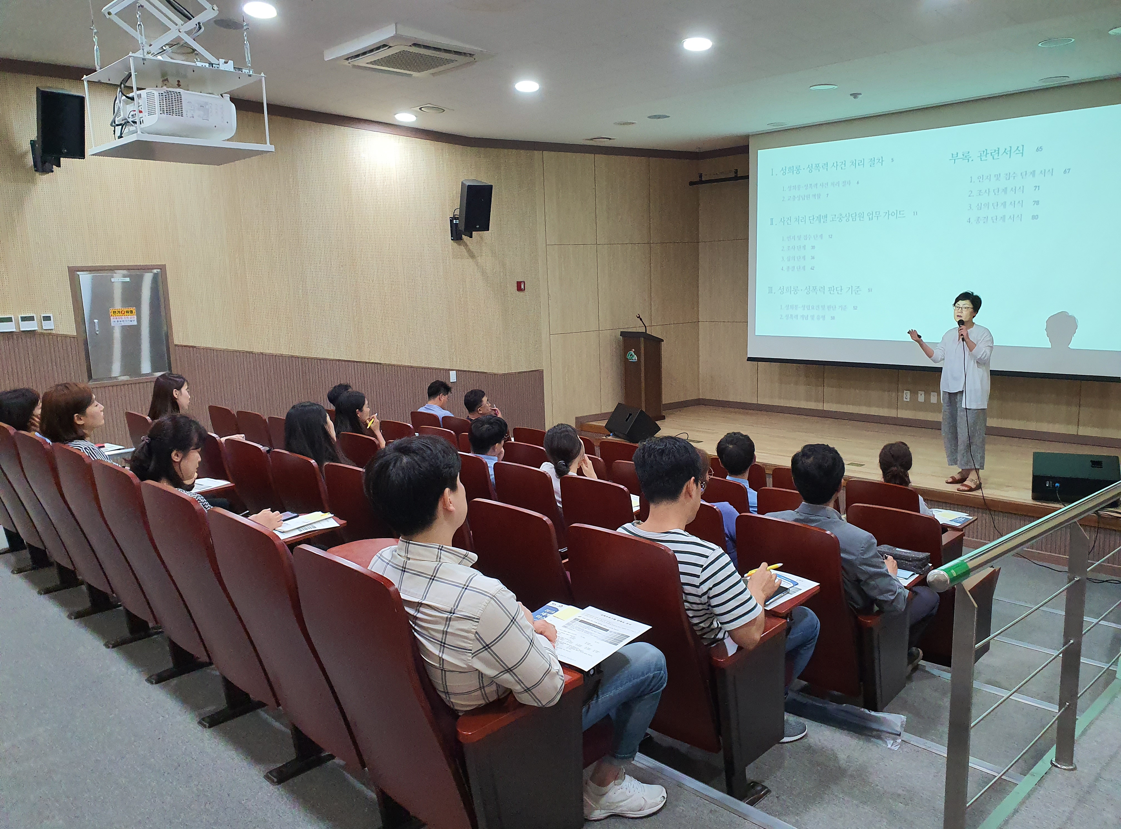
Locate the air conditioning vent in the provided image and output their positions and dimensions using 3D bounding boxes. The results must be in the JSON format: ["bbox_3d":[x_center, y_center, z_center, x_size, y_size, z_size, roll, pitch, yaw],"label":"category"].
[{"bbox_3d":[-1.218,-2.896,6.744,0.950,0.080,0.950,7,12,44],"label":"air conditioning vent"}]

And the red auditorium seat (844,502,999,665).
[{"bbox_3d":[1.755,0.862,4.210,0.535,0.941,0.584,7,13,44],"label":"red auditorium seat"}]

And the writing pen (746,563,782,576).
[{"bbox_3d":[0.699,0.534,2.890,0.140,0.012,0.012,-18,10,-3],"label":"writing pen"}]

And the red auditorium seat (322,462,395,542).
[{"bbox_3d":[-0.723,0.662,3.935,0.554,0.933,0.563,7,12,44],"label":"red auditorium seat"}]

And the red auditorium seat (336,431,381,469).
[{"bbox_3d":[-1.058,0.554,5.579,0.535,0.941,0.584,7,13,44],"label":"red auditorium seat"}]

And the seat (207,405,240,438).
[{"bbox_3d":[-2.517,0.367,7.002,0.520,0.965,0.530,8,14,44],"label":"seat"}]

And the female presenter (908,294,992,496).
[{"bbox_3d":[3.217,-0.199,6.941,0.430,1.610,0.600,-11,13,-41],"label":"female presenter"}]

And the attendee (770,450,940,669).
[{"bbox_3d":[1.277,0.697,3.744,0.516,1.191,0.879,7,12,44],"label":"attendee"}]

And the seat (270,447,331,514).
[{"bbox_3d":[-1.044,0.605,4.230,0.520,0.965,0.570,8,14,44],"label":"seat"}]

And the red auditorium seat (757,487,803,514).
[{"bbox_3d":[1.427,0.855,4.704,0.554,0.933,0.563,7,12,44],"label":"red auditorium seat"}]

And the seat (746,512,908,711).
[{"bbox_3d":[1.120,0.853,3.602,0.573,0.933,0.611,7,12,44],"label":"seat"}]

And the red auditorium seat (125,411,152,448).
[{"bbox_3d":[-2.459,0.421,5.574,0.535,0.941,0.584,7,13,44],"label":"red auditorium seat"}]

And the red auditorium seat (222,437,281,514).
[{"bbox_3d":[-1.458,0.573,4.652,0.554,0.933,0.563,7,12,44],"label":"red auditorium seat"}]

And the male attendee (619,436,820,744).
[{"bbox_3d":[0.561,0.637,2.934,0.767,1.198,0.525,-10,13,-40],"label":"male attendee"}]

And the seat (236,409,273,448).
[{"bbox_3d":[-2.159,0.414,6.656,0.520,0.965,0.530,8,14,44],"label":"seat"}]

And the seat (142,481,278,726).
[{"bbox_3d":[-1.001,0.652,2.882,0.520,0.965,0.580,8,14,44],"label":"seat"}]

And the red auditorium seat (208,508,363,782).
[{"bbox_3d":[-0.678,0.716,2.561,0.554,0.933,0.563,7,12,44],"label":"red auditorium seat"}]

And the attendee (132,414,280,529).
[{"bbox_3d":[-1.228,0.500,3.312,0.742,1.099,0.485,-10,13,-40],"label":"attendee"}]

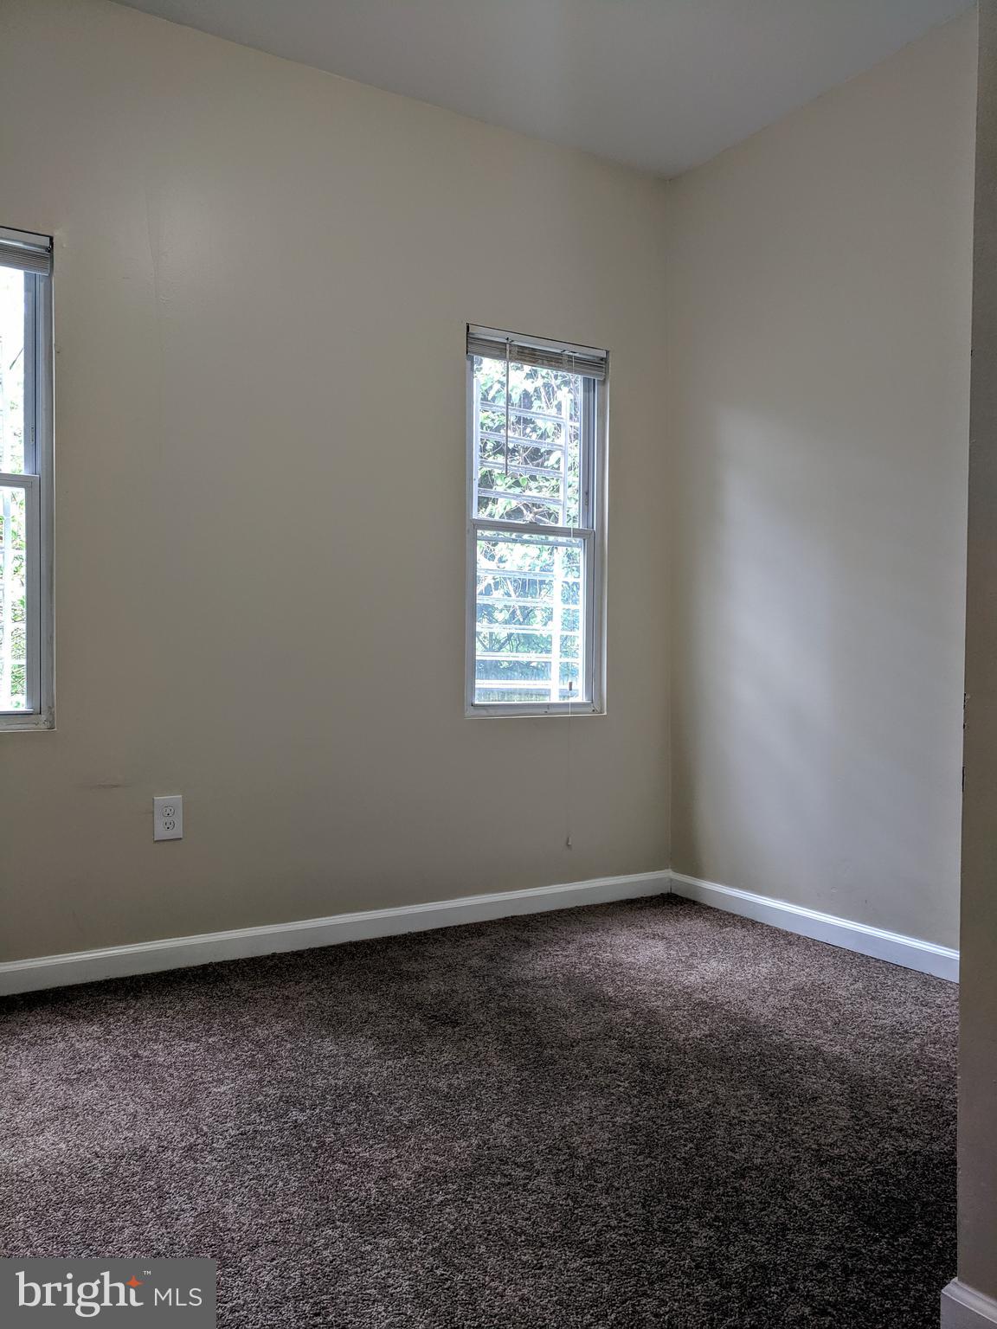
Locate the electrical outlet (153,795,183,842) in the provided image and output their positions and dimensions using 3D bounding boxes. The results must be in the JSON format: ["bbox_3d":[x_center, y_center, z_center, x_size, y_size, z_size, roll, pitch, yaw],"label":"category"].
[{"bbox_3d":[-0.945,0.440,2.858,0.077,0.122,0.008,0,1,-31],"label":"electrical outlet"}]

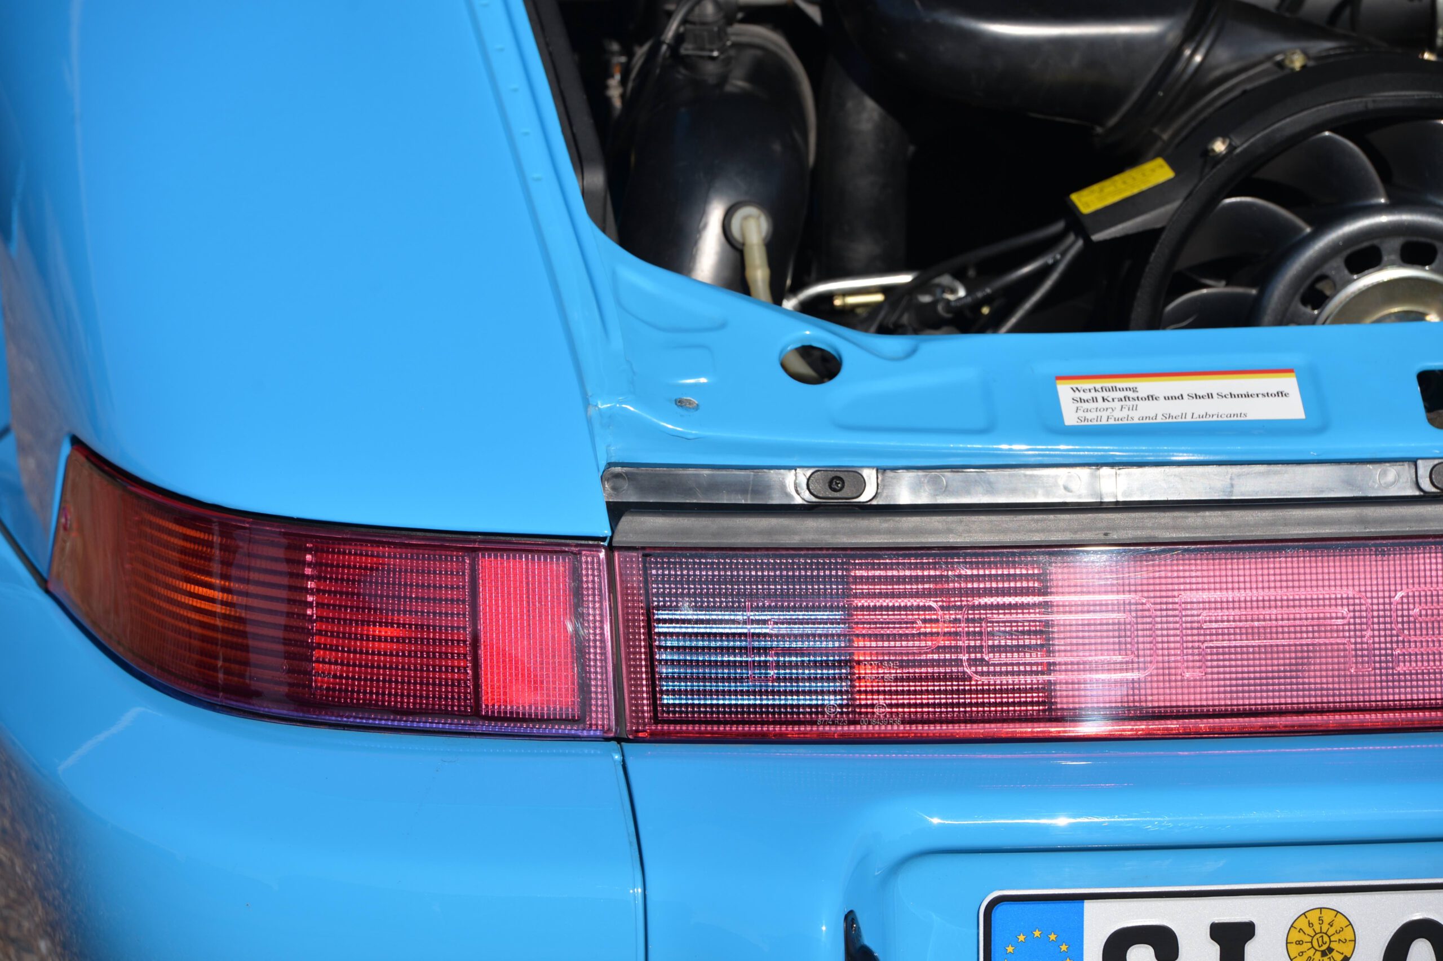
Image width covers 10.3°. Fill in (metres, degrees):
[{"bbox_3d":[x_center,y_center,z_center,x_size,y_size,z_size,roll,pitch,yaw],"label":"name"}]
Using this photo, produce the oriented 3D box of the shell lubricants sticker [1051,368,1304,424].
[{"bbox_3d":[0.230,-0.042,4.012,0.121,0.001,0.040,-2,39,-5],"label":"shell lubricants sticker"}]

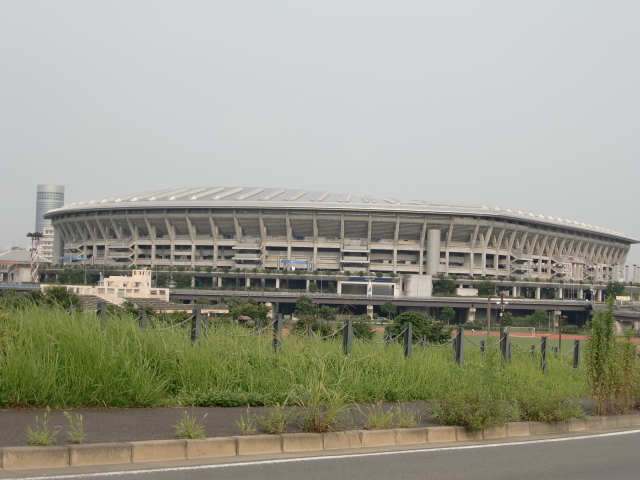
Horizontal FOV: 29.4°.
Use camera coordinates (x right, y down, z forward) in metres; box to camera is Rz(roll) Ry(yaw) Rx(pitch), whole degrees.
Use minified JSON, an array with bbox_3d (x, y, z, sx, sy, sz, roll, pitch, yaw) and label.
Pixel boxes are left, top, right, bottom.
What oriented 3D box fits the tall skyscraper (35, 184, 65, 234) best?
[{"bbox_3d":[-371.870,-1.370,1675.000,37.000,146.000,37.000,3,-2,-13],"label":"tall skyscraper"}]

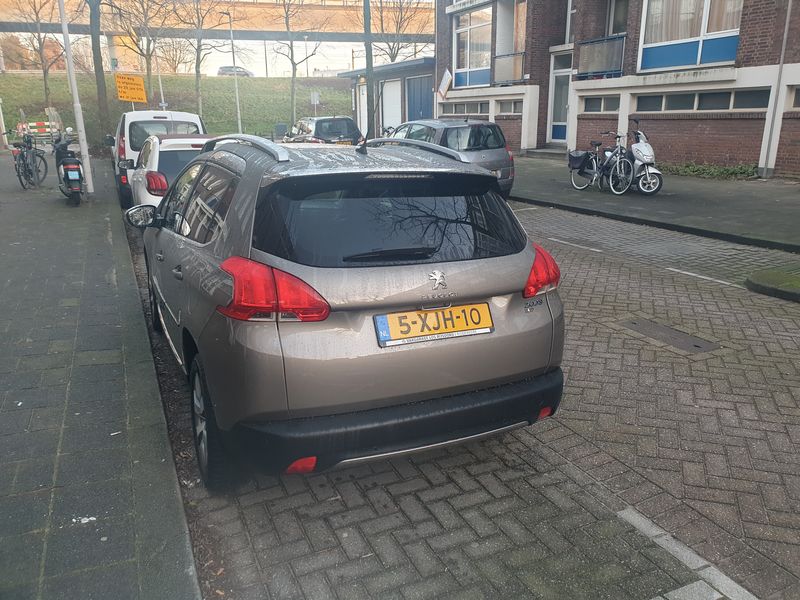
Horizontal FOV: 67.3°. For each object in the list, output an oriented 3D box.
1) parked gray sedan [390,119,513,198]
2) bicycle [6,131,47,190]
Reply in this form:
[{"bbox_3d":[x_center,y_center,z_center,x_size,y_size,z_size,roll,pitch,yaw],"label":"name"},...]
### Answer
[{"bbox_3d":[0.730,-3.120,13.250,1.810,1.620,4.270,-9,18,-25],"label":"parked gray sedan"},{"bbox_3d":[-7.067,-2.647,11.400,0.600,1.120,1.750,-9,18,-27],"label":"bicycle"}]

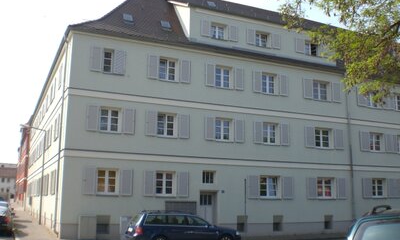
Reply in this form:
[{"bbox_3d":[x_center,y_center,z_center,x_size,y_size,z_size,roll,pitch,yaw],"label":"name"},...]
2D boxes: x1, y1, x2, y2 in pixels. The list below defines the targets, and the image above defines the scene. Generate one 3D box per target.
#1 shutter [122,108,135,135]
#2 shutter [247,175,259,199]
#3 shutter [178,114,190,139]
[{"bbox_3d":[-3.763,0.059,23.223,0.620,1.360,0.050,5,-13,-23],"label":"shutter"},{"bbox_3d":[3.010,3.737,24.608,0.760,1.280,0.050,5,-12,-24],"label":"shutter"},{"bbox_3d":[-0.810,0.351,23.550,0.650,1.330,0.050,5,-12,-24],"label":"shutter"}]

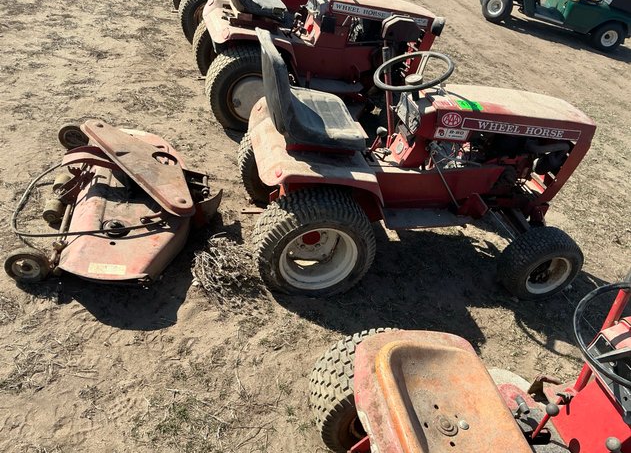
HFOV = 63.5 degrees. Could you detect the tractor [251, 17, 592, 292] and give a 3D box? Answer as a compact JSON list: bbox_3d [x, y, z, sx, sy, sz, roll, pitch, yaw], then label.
[{"bbox_3d":[0.482,-0.325,2.510,1.645,1.040,0.955,1,37,-15],"label":"tractor"}]

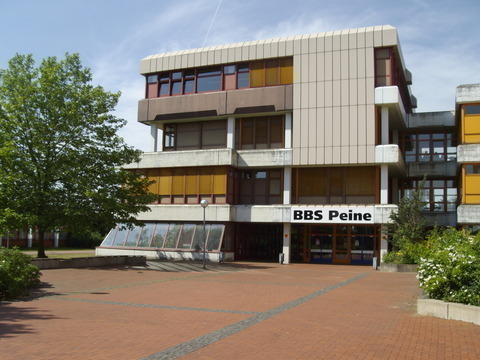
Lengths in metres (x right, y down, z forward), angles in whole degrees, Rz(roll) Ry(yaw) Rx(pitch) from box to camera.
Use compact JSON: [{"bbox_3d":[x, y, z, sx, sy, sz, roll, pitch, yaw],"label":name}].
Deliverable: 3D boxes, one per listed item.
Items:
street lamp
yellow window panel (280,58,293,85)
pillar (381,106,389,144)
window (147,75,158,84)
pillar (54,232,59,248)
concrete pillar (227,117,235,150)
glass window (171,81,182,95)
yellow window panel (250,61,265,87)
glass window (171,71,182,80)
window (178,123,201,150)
[{"bbox_3d":[-2.061,3.137,29.107,0.440,3.987,0.440,1,-7,0],"label":"street lamp"},{"bbox_3d":[3.781,-8.774,40.333,1.037,2.229,0.100,-1,-8,22],"label":"yellow window panel"},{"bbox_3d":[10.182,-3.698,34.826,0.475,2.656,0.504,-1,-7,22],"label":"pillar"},{"bbox_3d":[-7.381,-8.527,42.491,1.095,0.767,0.100,-1,-7,22],"label":"window"},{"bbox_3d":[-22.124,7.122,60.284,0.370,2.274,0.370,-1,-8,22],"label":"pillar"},{"bbox_3d":[-0.755,-3.906,42.245,0.460,2.801,0.460,-1,-8,22],"label":"concrete pillar"},{"bbox_3d":[-5.208,-7.614,41.476,1.112,1.184,0.100,-1,-7,22],"label":"glass window"},{"bbox_3d":[1.438,-8.451,39.873,1.178,2.197,0.120,-1,-8,22],"label":"yellow window panel"},{"bbox_3d":[-5.567,-9.234,44.291,1.120,0.880,0.100,-1,-8,22],"label":"glass window"},{"bbox_3d":[-4.341,-3.683,42.364,2.295,2.401,0.150,-1,-8,22],"label":"window"}]

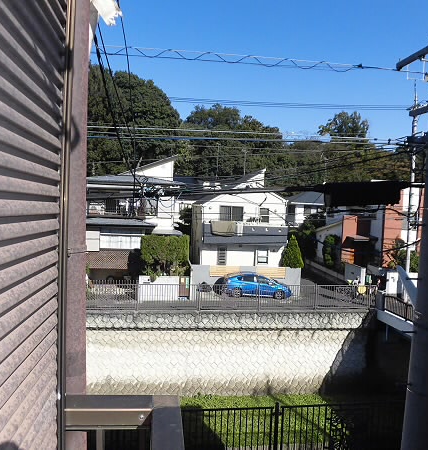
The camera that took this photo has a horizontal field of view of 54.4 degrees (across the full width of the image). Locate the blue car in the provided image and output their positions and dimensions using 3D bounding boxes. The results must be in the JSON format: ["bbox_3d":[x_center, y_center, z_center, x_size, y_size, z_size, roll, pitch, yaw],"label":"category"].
[{"bbox_3d":[2.735,3.846,27.251,4.450,1.500,1.750,2,2,-3],"label":"blue car"}]

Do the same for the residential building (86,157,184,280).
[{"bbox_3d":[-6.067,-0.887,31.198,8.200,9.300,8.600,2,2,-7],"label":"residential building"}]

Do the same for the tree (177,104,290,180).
[{"bbox_3d":[2.604,-9.203,55.701,15.000,14.500,12.500,2,2,-4],"label":"tree"}]

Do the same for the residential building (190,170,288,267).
[{"bbox_3d":[1.660,-0.204,32.711,6.200,8.500,8.200,2,2,-7],"label":"residential building"}]

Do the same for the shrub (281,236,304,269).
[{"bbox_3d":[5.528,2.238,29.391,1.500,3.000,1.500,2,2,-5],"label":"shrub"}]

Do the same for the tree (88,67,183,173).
[{"bbox_3d":[-10.149,-10.545,49.669,13.000,16.500,12.000,2,2,-4],"label":"tree"}]

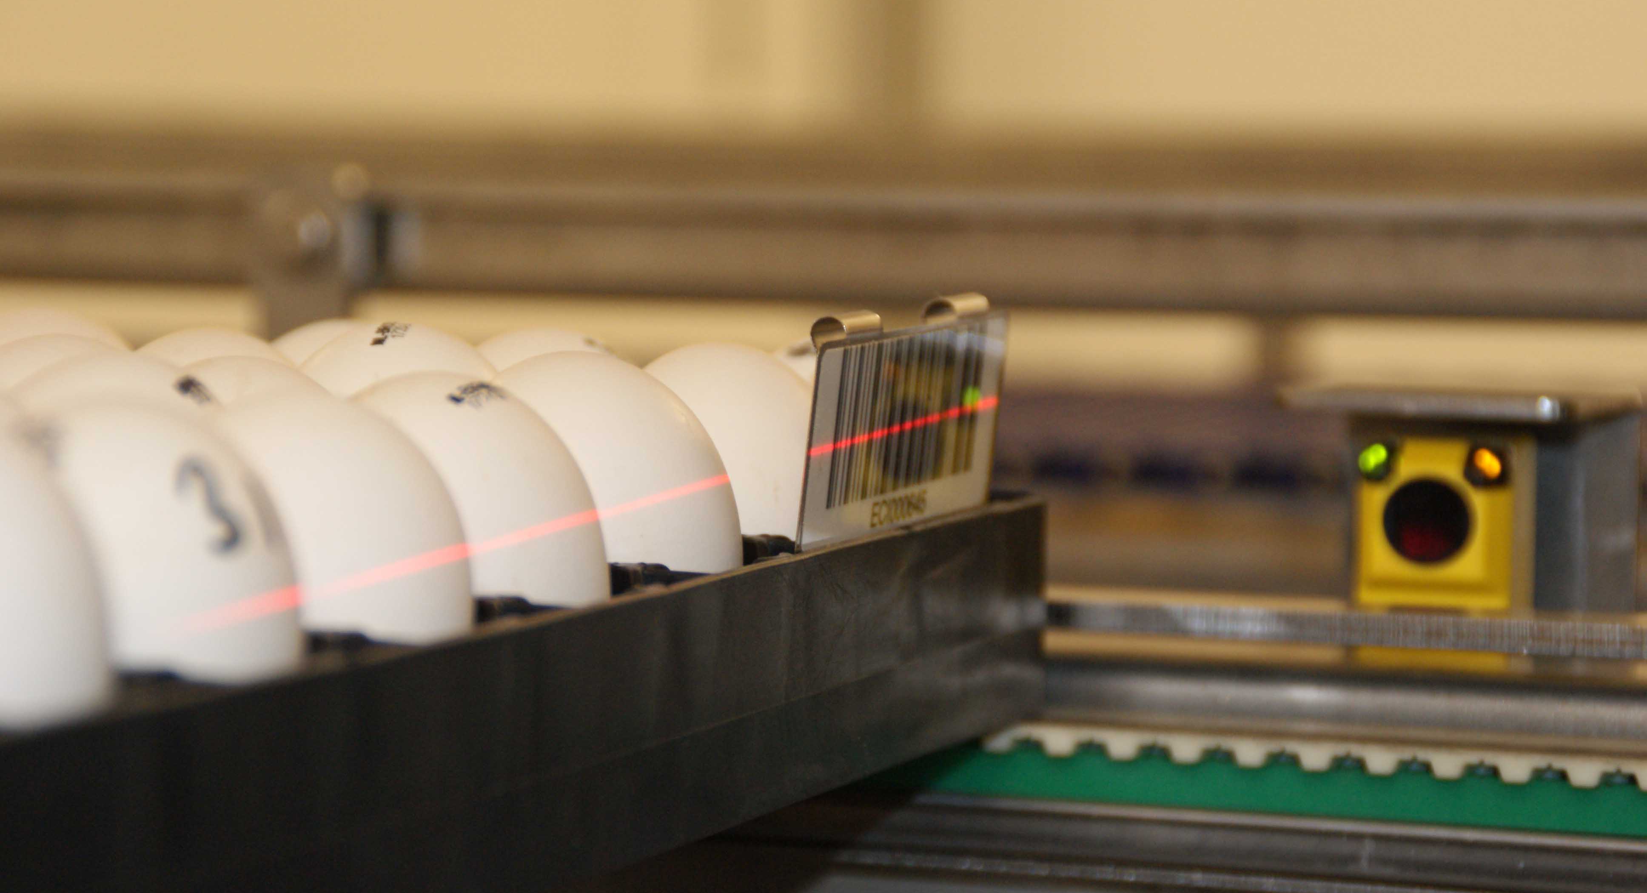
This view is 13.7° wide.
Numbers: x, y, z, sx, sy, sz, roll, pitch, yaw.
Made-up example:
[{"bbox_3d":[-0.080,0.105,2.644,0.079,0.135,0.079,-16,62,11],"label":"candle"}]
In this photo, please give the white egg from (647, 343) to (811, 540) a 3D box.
[{"bbox_3d":[-0.014,0.014,0.913,0.042,0.056,0.042,0,3,0],"label":"white egg"}]

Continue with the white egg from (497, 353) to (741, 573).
[{"bbox_3d":[-0.031,0.016,0.862,0.042,0.056,0.042,0,3,0],"label":"white egg"}]

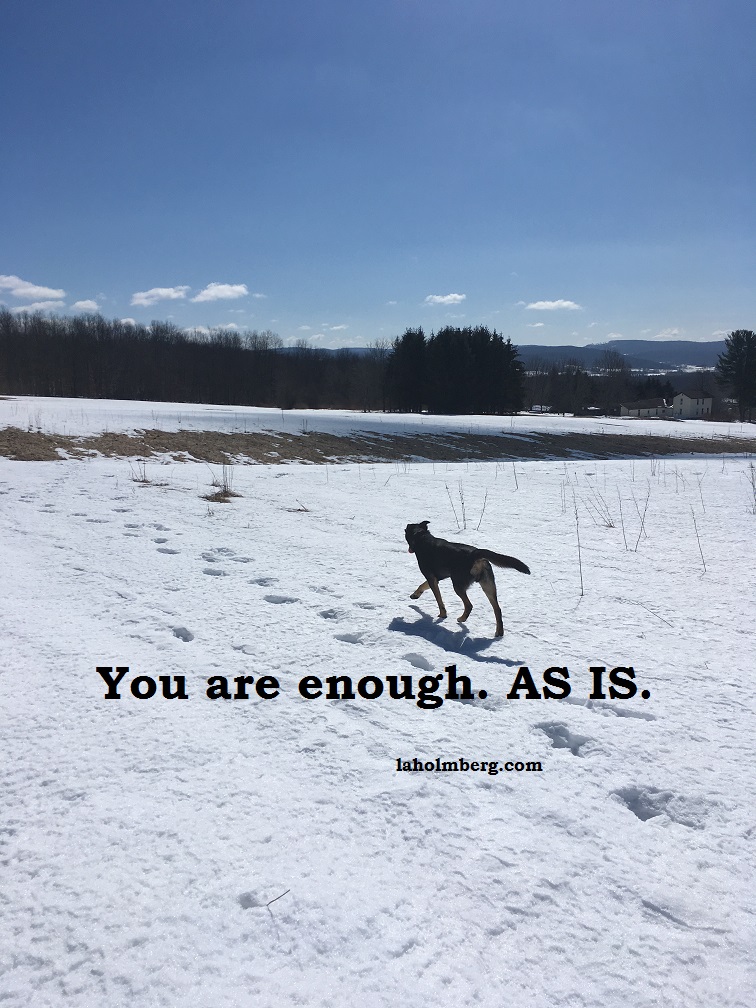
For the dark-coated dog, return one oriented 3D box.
[{"bbox_3d":[0.568,0.509,5.550,0.340,0.660,1.050,-5,10,-34],"label":"dark-coated dog"}]

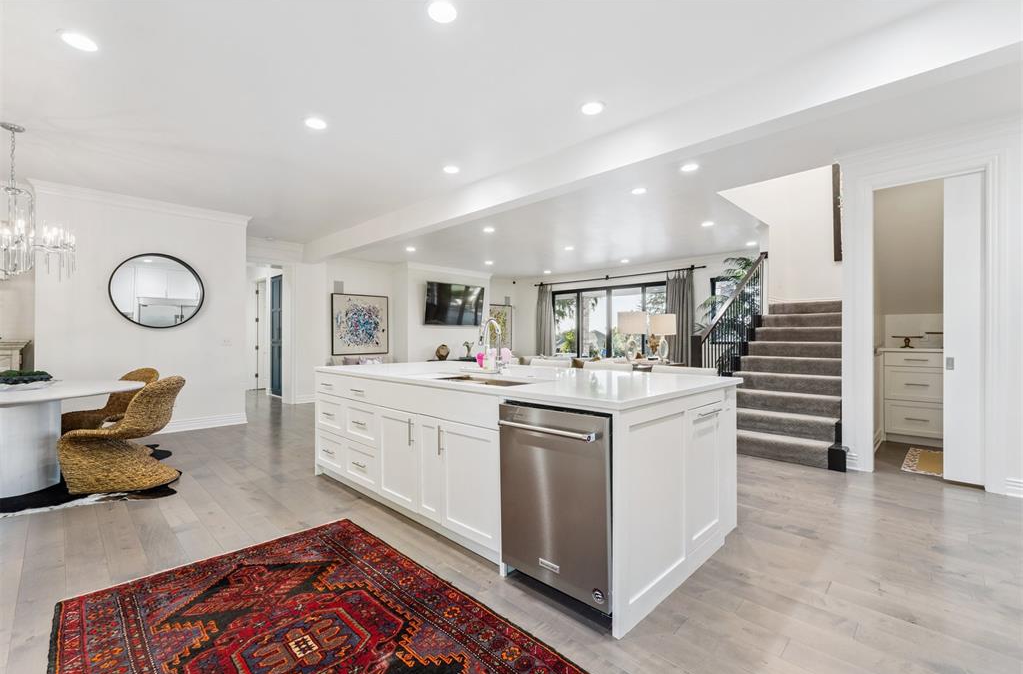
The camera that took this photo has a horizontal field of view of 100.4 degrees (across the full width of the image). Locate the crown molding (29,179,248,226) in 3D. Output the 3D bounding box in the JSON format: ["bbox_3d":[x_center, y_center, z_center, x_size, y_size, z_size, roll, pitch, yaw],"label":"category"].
[{"bbox_3d":[-4.380,-1.578,5.220,2.050,0.130,0.100,0,0,-45],"label":"crown molding"}]

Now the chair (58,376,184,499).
[{"bbox_3d":[-3.120,0.760,3.480,0.640,0.870,0.530,0,0,-10],"label":"chair"}]

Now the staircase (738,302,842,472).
[{"bbox_3d":[3.415,0.350,5.112,1.280,1.690,2.650,0,0,45],"label":"staircase"}]

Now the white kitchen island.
[{"bbox_3d":[-0.121,0.729,3.180,2.900,0.930,1.400,0,0,45],"label":"white kitchen island"}]

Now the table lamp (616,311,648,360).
[{"bbox_3d":[1.817,0.000,6.400,0.435,0.775,0.435,0,0,-45],"label":"table lamp"}]

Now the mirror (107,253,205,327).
[{"bbox_3d":[-4.315,-0.564,5.235,0.915,0.915,0.050,0,0,-45],"label":"mirror"}]

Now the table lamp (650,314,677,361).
[{"bbox_3d":[2.425,0.016,6.800,0.430,0.775,0.430,0,0,-45],"label":"table lamp"}]

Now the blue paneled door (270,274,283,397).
[{"bbox_3d":[-4.800,-0.030,8.700,0.860,2.460,0.120,0,0,45],"label":"blue paneled door"}]

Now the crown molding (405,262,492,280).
[{"bbox_3d":[-1.420,-1.575,10.330,2.550,0.130,0.100,0,0,-45],"label":"crown molding"}]

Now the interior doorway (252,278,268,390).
[{"bbox_3d":[-5.560,-0.030,9.840,0.850,2.460,0.120,0,0,-45],"label":"interior doorway"}]

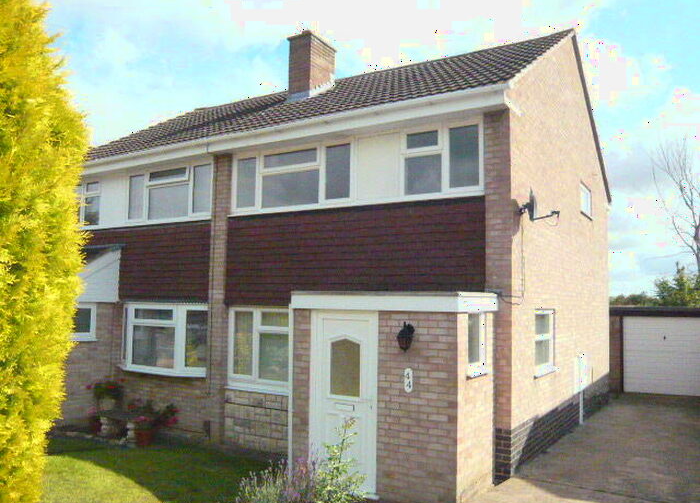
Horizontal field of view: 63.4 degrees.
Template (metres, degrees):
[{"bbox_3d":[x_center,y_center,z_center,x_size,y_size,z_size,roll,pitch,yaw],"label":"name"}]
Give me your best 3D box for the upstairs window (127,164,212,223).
[{"bbox_3d":[-3.389,-1.069,10.542,2.287,0.978,0.134,-2,-6,33],"label":"upstairs window"}]

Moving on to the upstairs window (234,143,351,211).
[{"bbox_3d":[-0.937,-1.149,8.891,2.330,0.960,0.100,-2,-6,32],"label":"upstairs window"}]

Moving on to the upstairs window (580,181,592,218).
[{"bbox_3d":[4.719,-1.016,11.427,0.134,0.597,1.112,-2,-6,33],"label":"upstairs window"}]

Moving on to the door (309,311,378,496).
[{"bbox_3d":[-0.066,1.706,6.614,0.920,2.010,0.090,-2,-6,32],"label":"door"}]

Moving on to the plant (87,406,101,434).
[{"bbox_3d":[-4.506,3.031,10.140,0.330,0.484,0.330,-2,-6,33],"label":"plant"}]

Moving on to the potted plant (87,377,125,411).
[{"bbox_3d":[-4.330,2.536,10.105,0.515,0.525,0.464,-2,-6,33],"label":"potted plant"}]

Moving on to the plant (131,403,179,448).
[{"bbox_3d":[-3.301,2.880,9.470,0.618,0.700,0.536,-2,-6,33],"label":"plant"}]

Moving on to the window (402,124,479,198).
[{"bbox_3d":[1.227,-1.207,7.594,1.184,0.968,0.134,-2,-6,33],"label":"window"}]

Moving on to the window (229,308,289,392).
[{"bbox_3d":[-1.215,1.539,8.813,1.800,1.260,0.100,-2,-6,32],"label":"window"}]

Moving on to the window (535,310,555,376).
[{"bbox_3d":[2.849,1.325,8.354,0.144,0.948,1.184,-2,-6,33],"label":"window"}]

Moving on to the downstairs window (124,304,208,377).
[{"bbox_3d":[-3.441,1.565,10.167,2.245,1.205,0.309,-2,-6,33],"label":"downstairs window"}]

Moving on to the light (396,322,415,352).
[{"bbox_3d":[0.601,0.913,6.080,0.170,0.325,0.250,-2,-6,32],"label":"light"}]

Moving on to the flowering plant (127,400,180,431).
[{"bbox_3d":[-3.297,2.721,9.451,0.800,0.500,0.550,-2,-6,32],"label":"flowering plant"}]

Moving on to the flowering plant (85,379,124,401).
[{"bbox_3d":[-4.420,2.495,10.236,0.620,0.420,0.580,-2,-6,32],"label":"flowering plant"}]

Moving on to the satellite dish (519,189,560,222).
[{"bbox_3d":[2.409,-0.590,7.120,0.520,0.410,0.430,-1,-5,25],"label":"satellite dish"}]

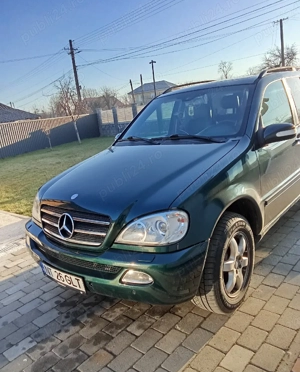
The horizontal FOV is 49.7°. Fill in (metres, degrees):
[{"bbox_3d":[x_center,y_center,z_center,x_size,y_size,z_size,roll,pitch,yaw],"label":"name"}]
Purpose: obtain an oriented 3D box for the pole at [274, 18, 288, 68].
[{"bbox_3d":[13.556,-12.590,33.122,1.600,8.200,0.400,-1,15,24],"label":"pole"}]

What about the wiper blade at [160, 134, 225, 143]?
[{"bbox_3d":[0.368,-0.416,2.861,0.660,0.070,0.090,9,20,34],"label":"wiper blade"}]

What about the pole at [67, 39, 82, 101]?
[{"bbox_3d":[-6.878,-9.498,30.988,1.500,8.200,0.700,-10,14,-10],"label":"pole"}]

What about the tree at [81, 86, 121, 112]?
[{"bbox_3d":[-6.594,-10.927,45.645,5.000,6.010,5.000,-8,12,-6],"label":"tree"}]

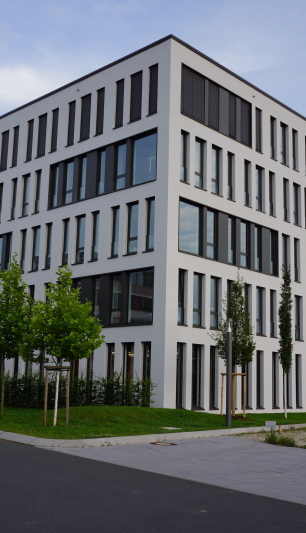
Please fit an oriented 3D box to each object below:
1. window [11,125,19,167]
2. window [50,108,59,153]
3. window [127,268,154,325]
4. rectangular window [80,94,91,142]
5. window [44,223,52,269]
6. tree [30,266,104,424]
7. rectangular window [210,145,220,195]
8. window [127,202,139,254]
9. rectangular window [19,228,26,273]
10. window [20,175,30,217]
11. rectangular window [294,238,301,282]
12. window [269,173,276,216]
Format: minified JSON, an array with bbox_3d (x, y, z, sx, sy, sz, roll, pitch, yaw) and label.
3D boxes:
[{"bbox_3d":[-8.938,-7.817,39.424,0.670,2.770,0.200,-8,-15,42],"label":"window"},{"bbox_3d":[-5.926,-8.268,36.673,0.616,2.712,0.200,-8,-14,42],"label":"window"},{"bbox_3d":[-0.555,1.525,29.566,1.790,2.800,0.200,-8,-15,42],"label":"window"},{"bbox_3d":[-3.837,-8.579,34.856,0.950,2.770,0.200,-8,-15,42],"label":"rectangular window"},{"bbox_3d":[-6.106,-1.185,35.189,0.641,2.779,0.200,-8,-15,42],"label":"window"},{"bbox_3d":[-3.078,2.739,21.097,2.600,5.574,2.600,1,-11,0],"label":"tree"},{"bbox_3d":[3.407,-5.117,32.402,0.200,2.595,0.931,-9,-15,44],"label":"rectangular window"},{"bbox_3d":[-1.026,-1.909,30.703,0.868,2.678,0.200,-8,-14,42],"label":"window"},{"bbox_3d":[-7.952,-0.861,36.931,0.618,2.690,0.200,-8,-14,42],"label":"rectangular window"},{"bbox_3d":[-7.920,-4.413,37.724,0.940,2.770,0.200,-8,-15,42],"label":"window"},{"bbox_3d":[8.913,-0.411,37.301,0.200,2.750,0.669,-9,-15,44],"label":"rectangular window"},{"bbox_3d":[7.131,-4.314,35.998,0.200,2.770,0.645,-9,-16,44],"label":"window"}]

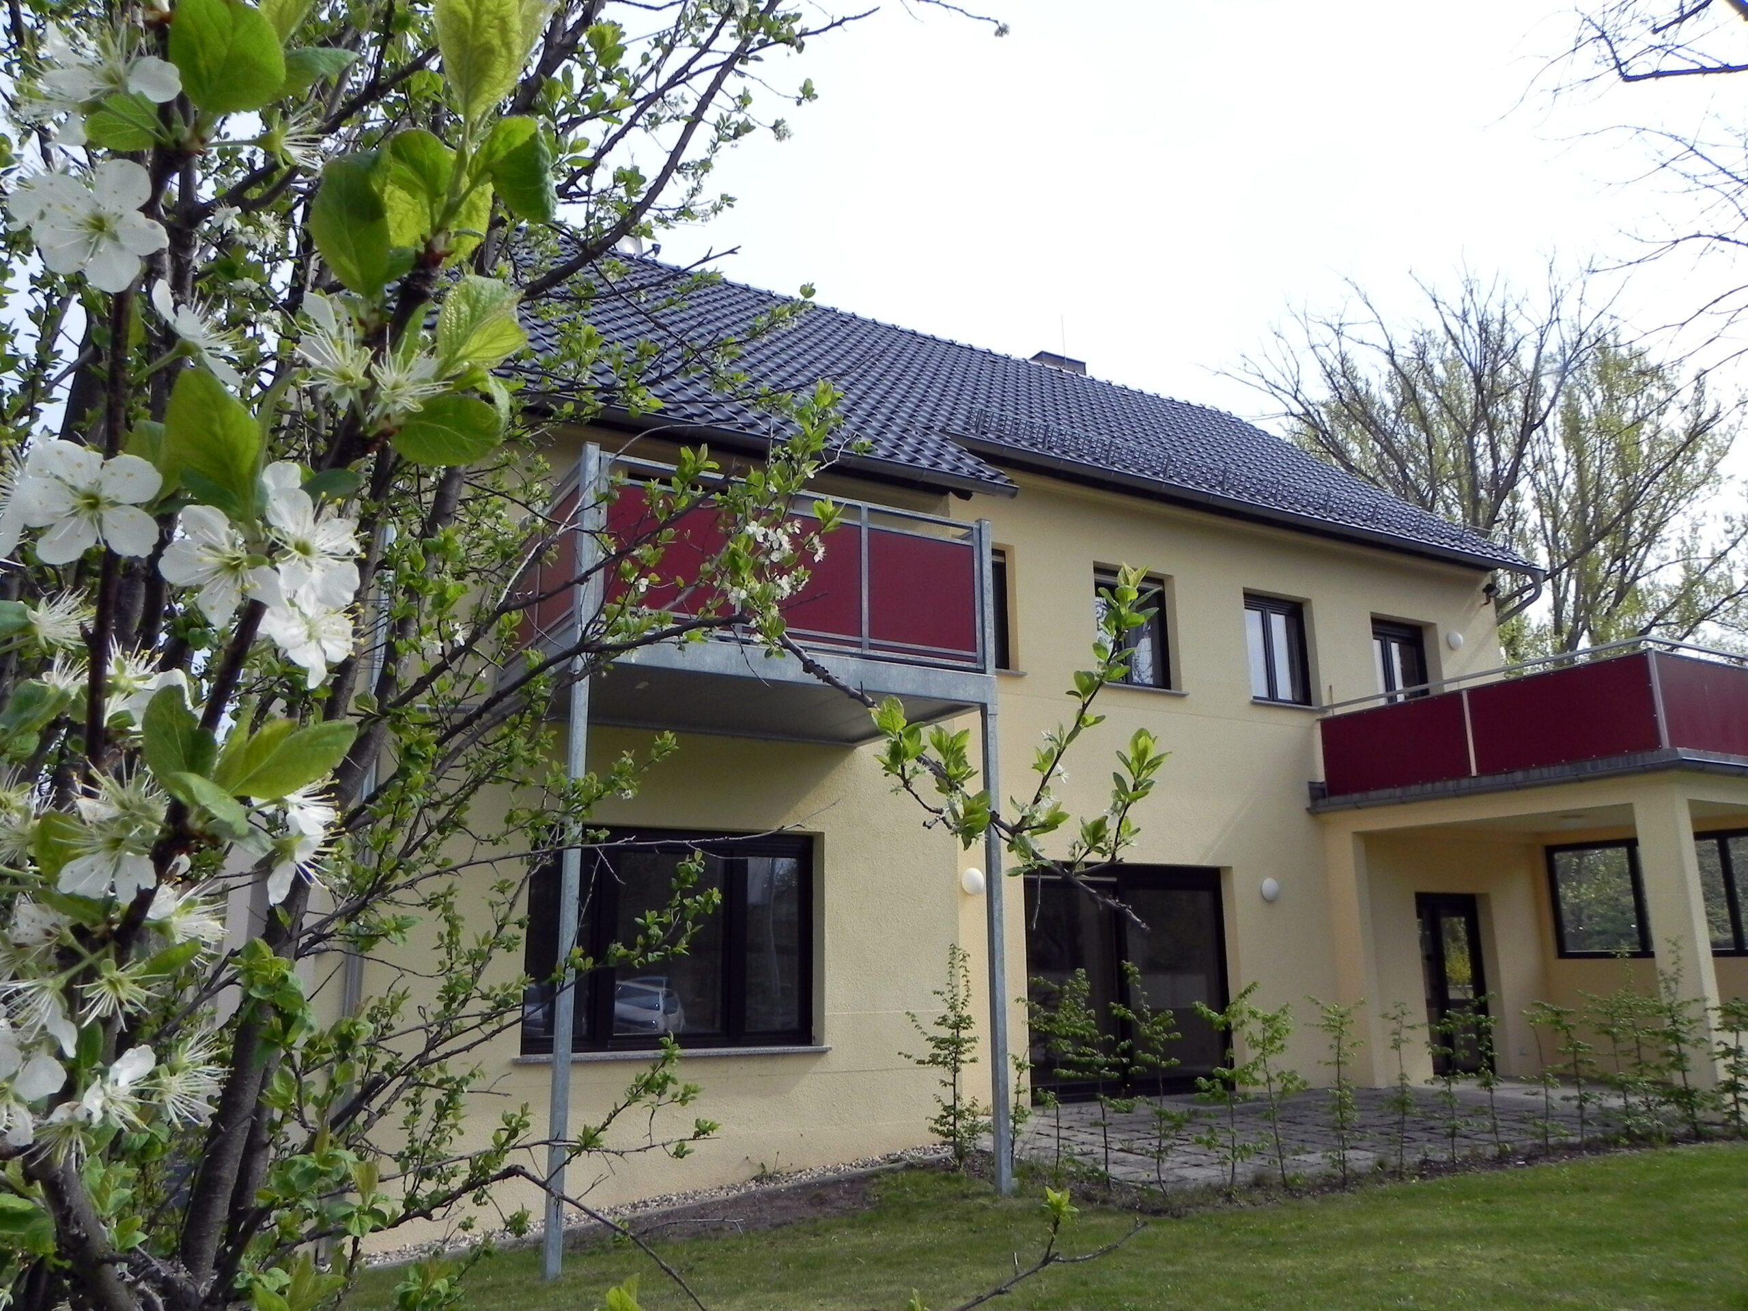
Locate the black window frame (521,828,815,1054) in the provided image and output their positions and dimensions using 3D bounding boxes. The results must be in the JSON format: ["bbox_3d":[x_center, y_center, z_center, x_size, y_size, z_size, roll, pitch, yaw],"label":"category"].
[{"bbox_3d":[-1.514,2.141,9.958,2.295,1.613,0.120,7,-15,-28],"label":"black window frame"}]

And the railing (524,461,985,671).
[{"bbox_3d":[-0.904,-0.378,9.411,2.973,1.073,1.892,7,-15,-28],"label":"railing"}]

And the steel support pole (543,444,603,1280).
[{"bbox_3d":[-1.722,1.004,7.537,0.080,4.738,0.080,7,-15,-28],"label":"steel support pole"}]

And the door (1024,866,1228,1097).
[{"bbox_3d":[2.536,3.253,13.174,2.600,2.265,0.120,7,-15,-28],"label":"door"}]

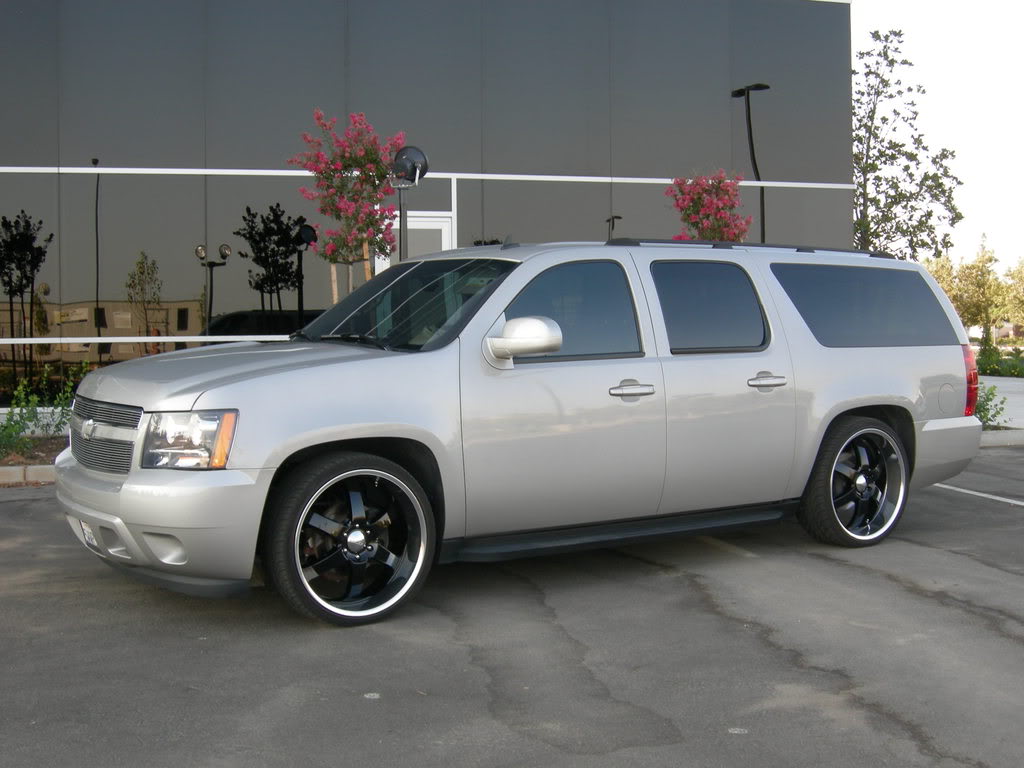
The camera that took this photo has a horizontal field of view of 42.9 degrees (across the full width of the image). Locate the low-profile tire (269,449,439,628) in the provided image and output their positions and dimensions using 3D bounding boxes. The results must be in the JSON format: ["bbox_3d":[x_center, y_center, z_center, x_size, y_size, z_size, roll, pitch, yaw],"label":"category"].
[{"bbox_3d":[-0.723,0.691,5.820,0.750,0.750,0.250,-2,3,-34],"label":"low-profile tire"}]

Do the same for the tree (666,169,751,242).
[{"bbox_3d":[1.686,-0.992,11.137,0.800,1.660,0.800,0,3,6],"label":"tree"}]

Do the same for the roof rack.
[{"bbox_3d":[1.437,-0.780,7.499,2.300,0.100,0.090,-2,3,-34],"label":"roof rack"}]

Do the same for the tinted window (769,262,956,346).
[{"bbox_3d":[2.099,-0.451,7.647,1.530,0.475,0.070,-3,-7,-35],"label":"tinted window"}]

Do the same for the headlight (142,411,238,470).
[{"bbox_3d":[-1.366,0.237,5.479,0.310,0.260,0.430,-3,5,-35],"label":"headlight"}]

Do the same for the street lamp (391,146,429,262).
[{"bbox_3d":[-0.890,-0.705,11.292,0.310,2.709,0.300,-1,3,-14],"label":"street lamp"}]

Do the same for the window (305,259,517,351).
[{"bbox_3d":[-0.586,-0.414,6.884,0.790,0.150,1.470,-42,23,-26],"label":"window"}]

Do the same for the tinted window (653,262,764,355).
[{"bbox_3d":[1.062,-0.410,6.997,0.720,0.510,0.070,-2,-12,-34],"label":"tinted window"}]

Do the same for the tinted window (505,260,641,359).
[{"bbox_3d":[0.286,-0.371,6.469,0.840,0.510,0.070,-2,-12,-34],"label":"tinted window"}]

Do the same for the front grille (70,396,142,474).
[{"bbox_3d":[-1.894,0.233,6.008,0.140,0.320,0.960,-3,5,-35],"label":"front grille"}]

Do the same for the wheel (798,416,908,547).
[{"bbox_3d":[2.006,0.576,7.675,0.750,0.750,0.250,-2,3,-34],"label":"wheel"}]

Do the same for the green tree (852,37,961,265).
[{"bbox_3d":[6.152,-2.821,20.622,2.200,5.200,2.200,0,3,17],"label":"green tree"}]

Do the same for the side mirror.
[{"bbox_3d":[0.059,-0.205,5.978,0.220,0.200,0.300,-3,5,-35],"label":"side mirror"}]

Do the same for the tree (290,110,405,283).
[{"bbox_3d":[-1.429,-0.860,11.285,1.000,3.024,1.000,0,3,0],"label":"tree"}]

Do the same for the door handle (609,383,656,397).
[{"bbox_3d":[0.598,0.028,6.499,0.280,0.060,0.060,-3,5,-35],"label":"door handle"}]

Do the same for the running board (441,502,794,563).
[{"bbox_3d":[0.645,0.739,6.693,2.400,0.140,0.190,-2,3,-34],"label":"running board"}]

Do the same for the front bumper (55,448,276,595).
[{"bbox_3d":[-1.771,0.582,6.118,0.530,0.540,1.980,-3,5,-35],"label":"front bumper"}]

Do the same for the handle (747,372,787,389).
[{"bbox_3d":[1.386,-0.005,7.080,0.270,0.070,0.060,-2,3,-34],"label":"handle"}]

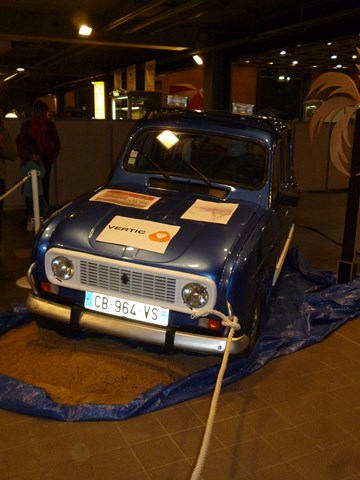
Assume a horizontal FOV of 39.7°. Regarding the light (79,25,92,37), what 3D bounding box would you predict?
[{"bbox_3d":[-1.609,-3.567,8.500,0.240,0.180,0.130,-2,13,-11],"label":"light"}]

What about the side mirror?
[{"bbox_3d":[0.811,-0.302,3.720,0.165,0.105,0.070,10,21,16],"label":"side mirror"}]

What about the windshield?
[{"bbox_3d":[0.114,-0.617,3.752,1.080,0.365,0.080,10,-8,16],"label":"windshield"}]

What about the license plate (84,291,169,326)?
[{"bbox_3d":[-0.311,0.391,2.864,0.520,0.110,0.012,10,21,16],"label":"license plate"}]

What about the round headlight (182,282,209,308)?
[{"bbox_3d":[0.088,0.290,2.708,0.147,0.147,0.080,10,21,16],"label":"round headlight"}]

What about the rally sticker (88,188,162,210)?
[{"bbox_3d":[-0.378,-0.286,3.447,0.420,0.015,0.290,8,22,12],"label":"rally sticker"}]

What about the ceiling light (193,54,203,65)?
[{"bbox_3d":[0.414,-4.267,11.800,0.250,0.200,0.140,4,13,11],"label":"ceiling light"}]

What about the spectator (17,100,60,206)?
[{"bbox_3d":[-1.929,-1.044,6.945,0.550,1.720,0.420,-5,14,-24],"label":"spectator"}]

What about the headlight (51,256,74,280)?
[{"bbox_3d":[-0.679,0.158,2.926,0.147,0.147,0.080,10,21,16],"label":"headlight"}]

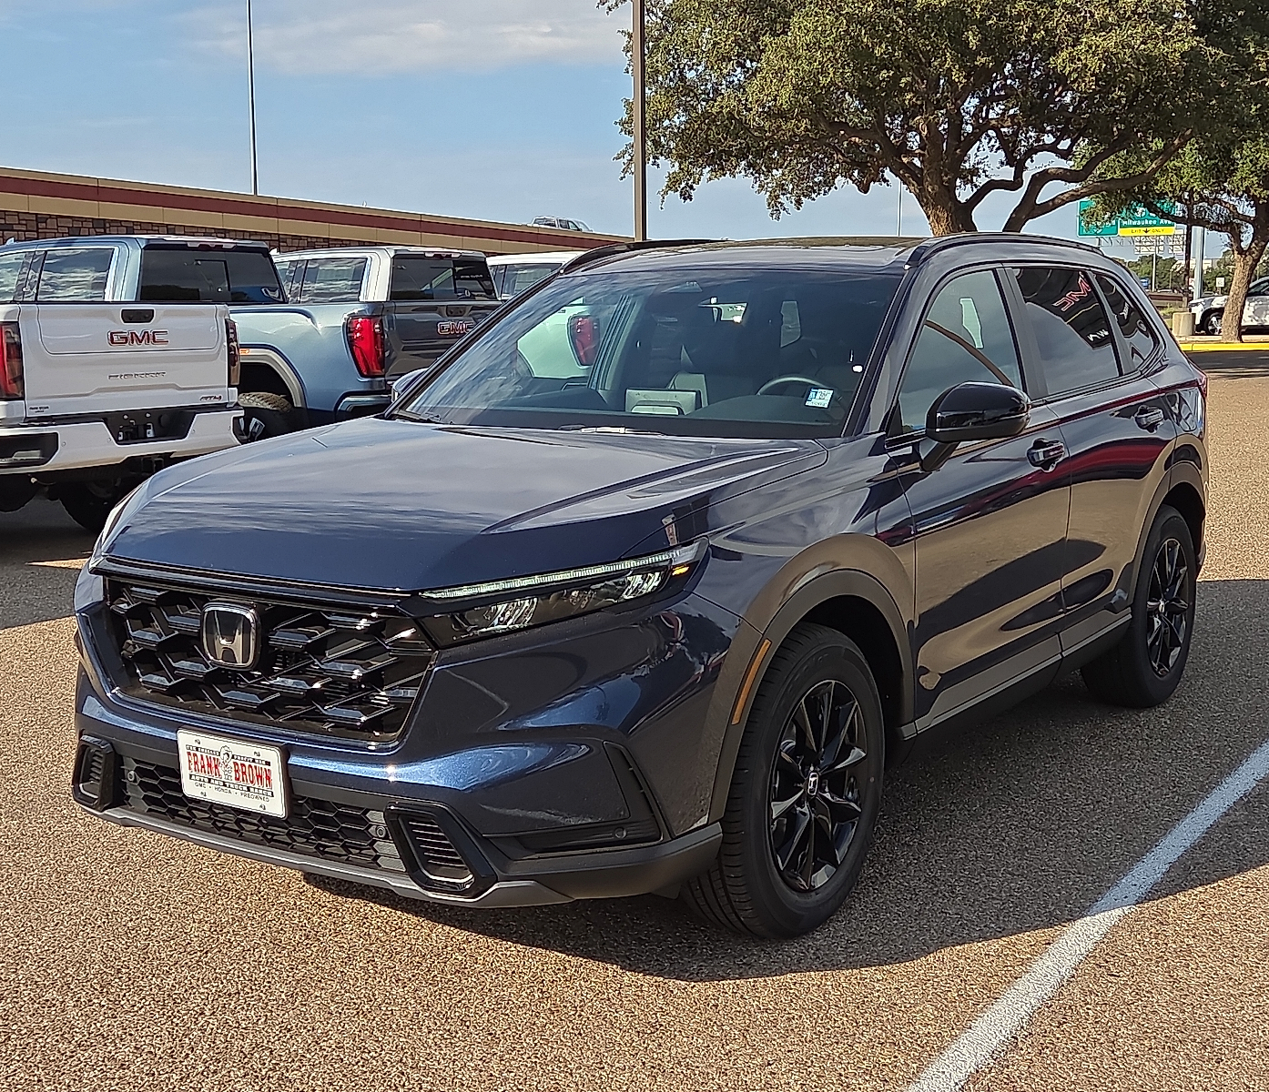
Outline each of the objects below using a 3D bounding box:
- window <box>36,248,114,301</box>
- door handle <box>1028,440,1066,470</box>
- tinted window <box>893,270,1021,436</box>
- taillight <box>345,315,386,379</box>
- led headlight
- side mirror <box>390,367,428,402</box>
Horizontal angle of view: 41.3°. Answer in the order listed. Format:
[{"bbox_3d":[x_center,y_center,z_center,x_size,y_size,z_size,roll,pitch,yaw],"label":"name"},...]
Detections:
[{"bbox_3d":[-4.340,-2.075,13.082,0.906,0.515,0.040,6,-11,34],"label":"window"},{"bbox_3d":[1.239,-0.270,5.025,0.060,0.075,0.220,5,10,34],"label":"door handle"},{"bbox_3d":[0.893,-0.554,4.801,0.040,0.492,1.026,-18,-3,35],"label":"tinted window"},{"bbox_3d":[-1.817,-1.342,11.326,0.200,0.410,0.200,6,10,34],"label":"taillight"},{"bbox_3d":[-0.147,0.096,3.492,0.390,0.180,0.500,5,10,34],"label":"led headlight"},{"bbox_3d":[-0.712,-0.457,5.525,0.260,0.235,0.200,5,10,34],"label":"side mirror"}]

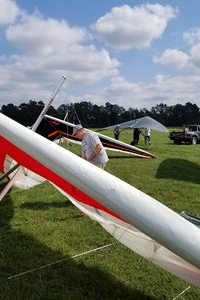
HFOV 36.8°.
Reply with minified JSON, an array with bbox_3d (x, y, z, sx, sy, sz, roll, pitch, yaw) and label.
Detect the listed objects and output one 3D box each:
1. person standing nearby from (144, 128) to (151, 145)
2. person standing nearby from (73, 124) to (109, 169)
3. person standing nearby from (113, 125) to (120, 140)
[{"bbox_3d":[3.966,-1.296,24.979,0.400,1.720,0.500,1,5,17],"label":"person standing nearby"},{"bbox_3d":[-0.183,0.330,5.797,0.560,1.660,0.500,-2,5,-27],"label":"person standing nearby"},{"bbox_3d":[1.427,-1.359,25.977,0.420,1.680,0.500,2,5,18],"label":"person standing nearby"}]

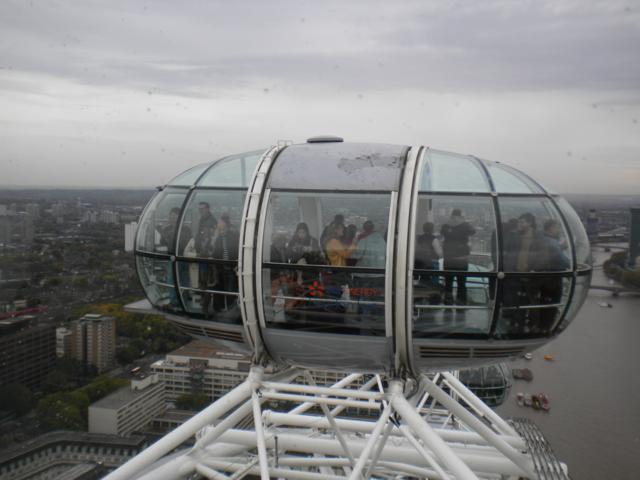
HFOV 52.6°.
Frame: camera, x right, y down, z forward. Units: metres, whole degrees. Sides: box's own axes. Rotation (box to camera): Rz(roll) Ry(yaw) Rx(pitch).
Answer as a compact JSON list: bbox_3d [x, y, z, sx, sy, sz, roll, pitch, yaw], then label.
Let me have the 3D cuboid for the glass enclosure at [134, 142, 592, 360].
[{"bbox_3d":[0.530,0.260,11.650,8.150,4.000,4.000,2,5,13],"label":"glass enclosure"}]

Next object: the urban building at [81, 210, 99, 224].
[{"bbox_3d":[-798.187,-77.914,2240.810,58.000,51.000,28.000,-1,5,-15],"label":"urban building"}]

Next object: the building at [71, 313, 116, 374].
[{"bbox_3d":[-164.439,74.194,470.194,24.500,38.500,19.000,2,5,15],"label":"building"}]

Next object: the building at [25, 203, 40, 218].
[{"bbox_3d":[-1075.053,-108.440,2419.711,58.000,66.000,28.000,2,5,15],"label":"building"}]

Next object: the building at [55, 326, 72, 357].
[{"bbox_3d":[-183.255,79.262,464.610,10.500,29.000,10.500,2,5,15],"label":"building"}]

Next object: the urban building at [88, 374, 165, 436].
[{"bbox_3d":[-104.319,91.878,353.685,16.500,22.400,49.000,2,5,14],"label":"urban building"}]

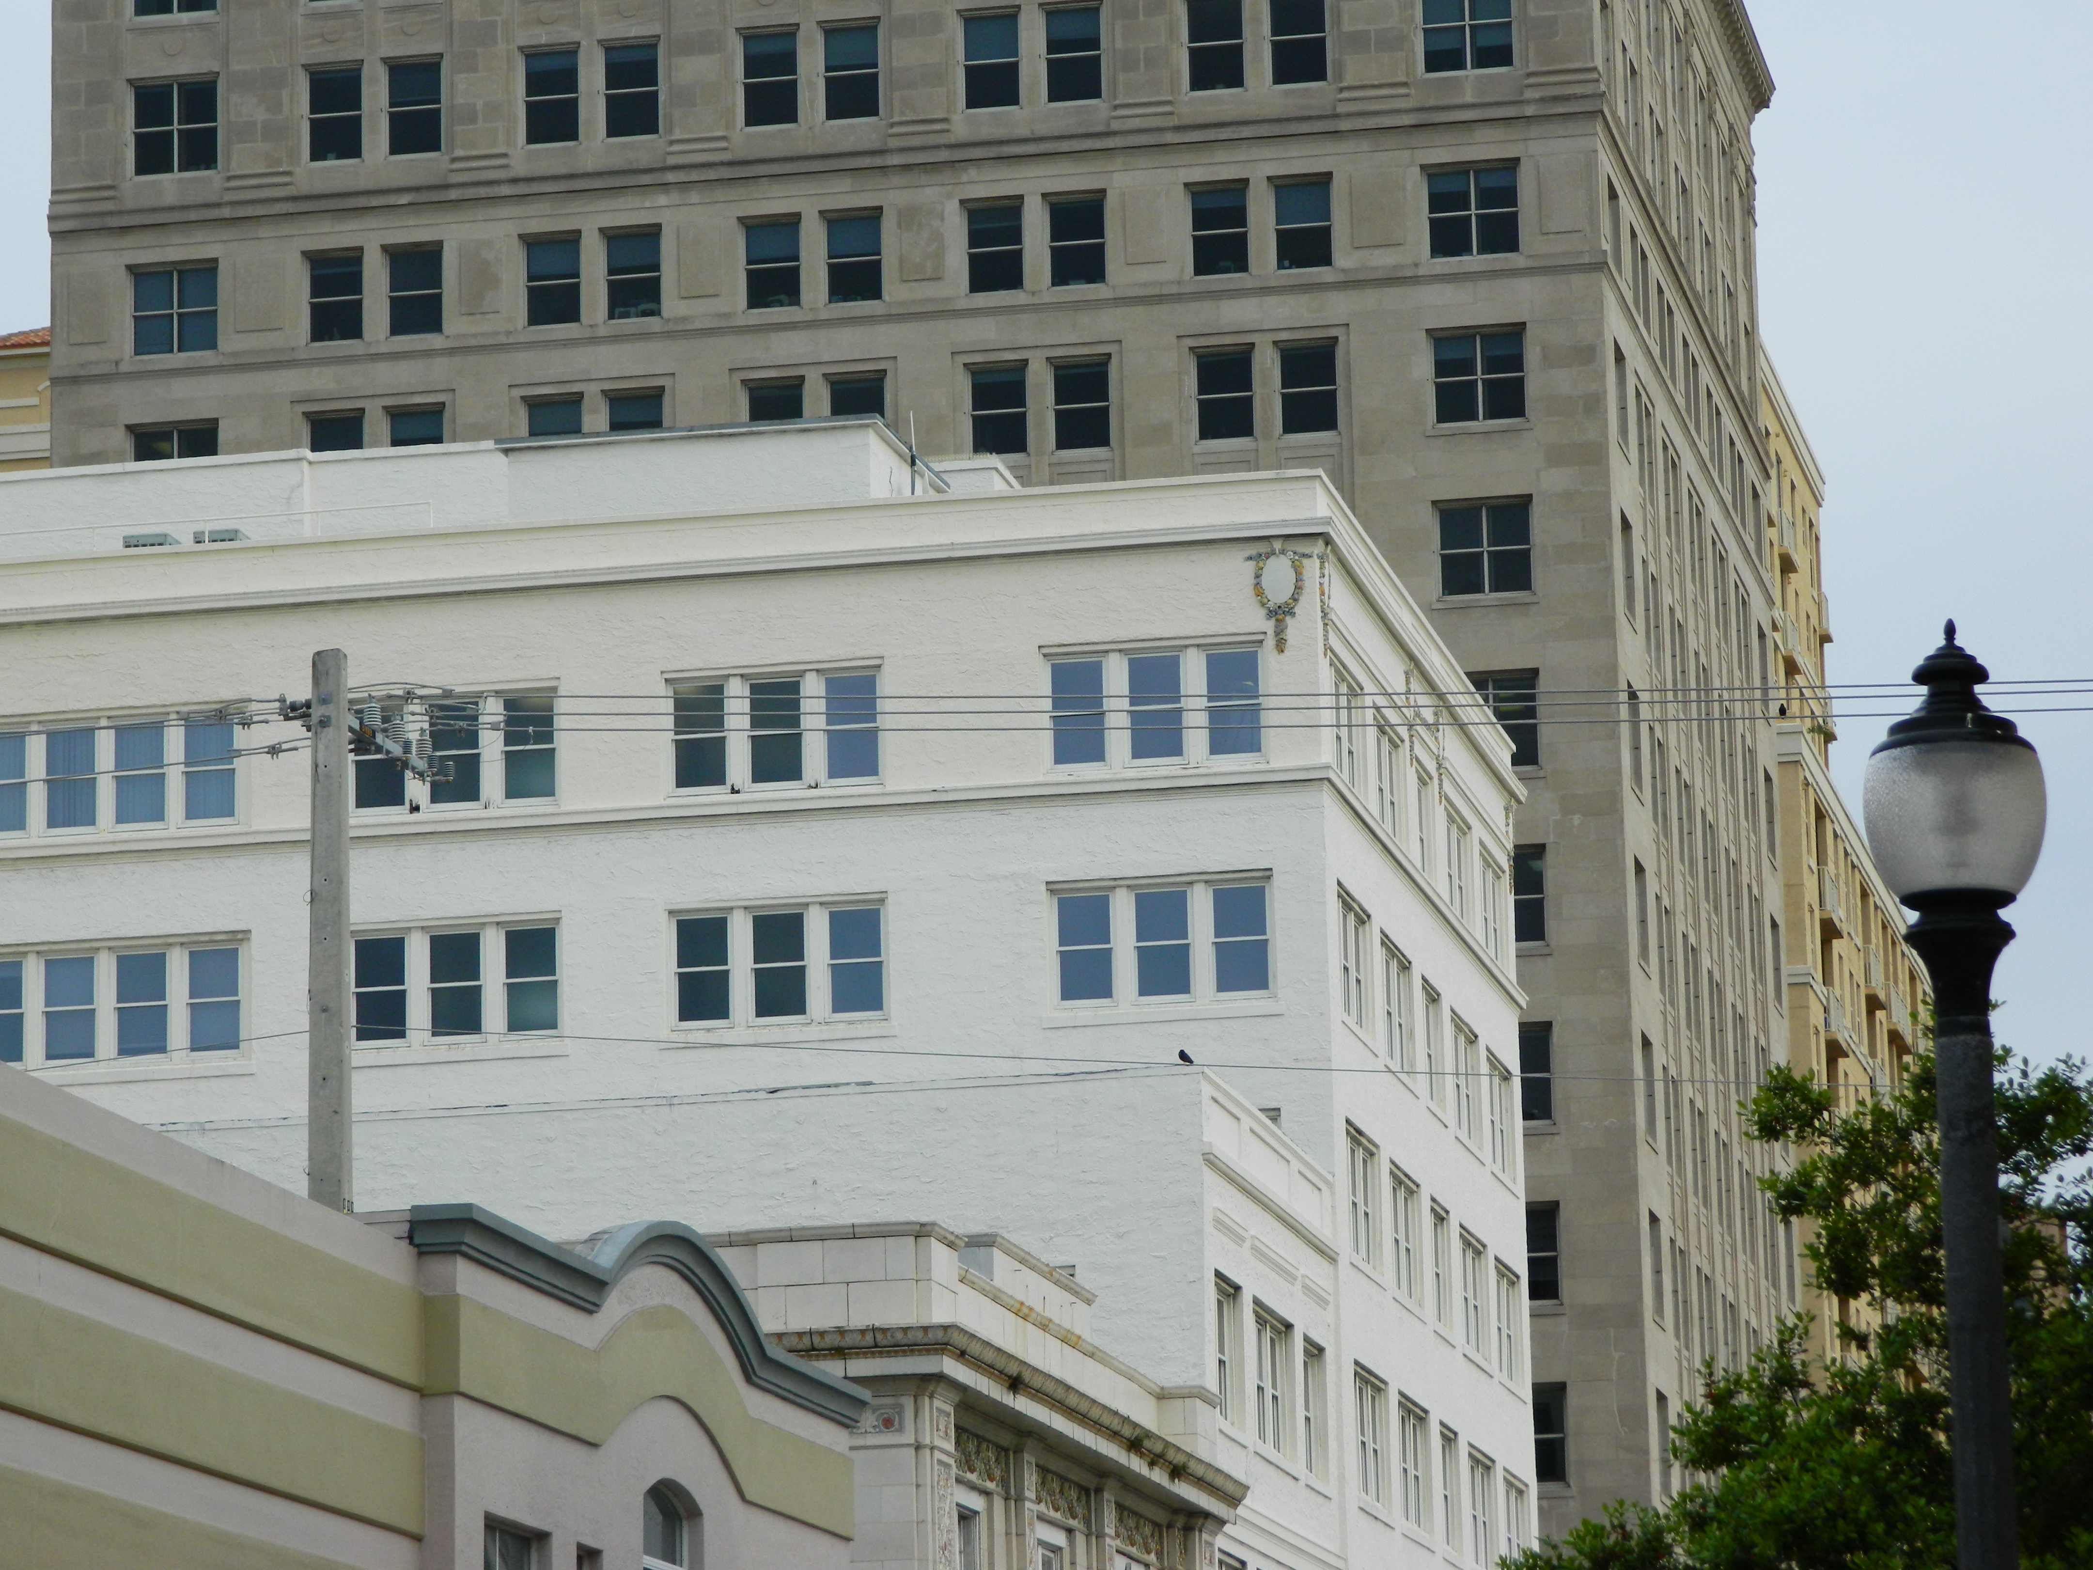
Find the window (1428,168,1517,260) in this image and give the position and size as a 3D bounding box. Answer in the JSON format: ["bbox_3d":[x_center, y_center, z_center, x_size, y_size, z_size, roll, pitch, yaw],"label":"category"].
[{"bbox_3d":[8.354,-11.242,152.996,1.747,1.721,0.200,-4,-11,10],"label":"window"}]

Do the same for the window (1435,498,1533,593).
[{"bbox_3d":[8.467,-4.591,151.013,1.783,1.791,0.200,-4,-11,10],"label":"window"}]

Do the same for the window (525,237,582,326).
[{"bbox_3d":[-9.838,-10.033,155.630,1.117,1.733,0.200,-4,-11,10],"label":"window"}]

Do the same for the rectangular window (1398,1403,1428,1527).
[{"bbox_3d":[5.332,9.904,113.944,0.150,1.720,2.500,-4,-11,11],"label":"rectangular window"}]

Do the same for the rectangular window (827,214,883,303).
[{"bbox_3d":[-3.807,-10.431,154.521,1.087,1.756,0.200,-4,-11,10],"label":"rectangular window"}]

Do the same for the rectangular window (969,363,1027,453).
[{"bbox_3d":[-0.939,-7.313,151.662,1.094,1.684,0.150,-4,-11,11],"label":"rectangular window"}]

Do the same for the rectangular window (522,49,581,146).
[{"bbox_3d":[-9.805,-13.646,154.606,1.070,1.855,0.150,-4,-11,11],"label":"rectangular window"}]

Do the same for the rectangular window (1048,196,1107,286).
[{"bbox_3d":[0.605,-10.610,151.977,1.125,1.685,0.150,-4,-11,11],"label":"rectangular window"}]

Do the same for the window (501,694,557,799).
[{"bbox_3d":[-7.372,-0.541,111.666,0.860,1.600,0.130,-4,-11,11],"label":"window"}]

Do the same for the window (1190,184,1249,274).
[{"bbox_3d":[3.354,-10.643,150.054,1.150,1.820,0.180,-4,-11,11],"label":"window"}]

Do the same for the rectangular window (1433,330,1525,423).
[{"bbox_3d":[8.447,-7.986,152.368,1.738,1.747,0.200,-4,-11,10],"label":"rectangular window"}]

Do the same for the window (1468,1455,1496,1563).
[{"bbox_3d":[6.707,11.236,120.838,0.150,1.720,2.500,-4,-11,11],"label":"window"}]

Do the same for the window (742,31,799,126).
[{"bbox_3d":[-5.734,-14.674,162.220,1.175,1.983,0.150,-4,-11,10],"label":"window"}]

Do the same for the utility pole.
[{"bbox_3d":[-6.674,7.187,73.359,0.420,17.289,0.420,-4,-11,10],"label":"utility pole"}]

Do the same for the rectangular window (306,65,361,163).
[{"bbox_3d":[-14.416,-13.588,157.889,1.147,1.897,0.200,-4,-11,10],"label":"rectangular window"}]

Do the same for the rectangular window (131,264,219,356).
[{"bbox_3d":[-17.631,-9.609,157.773,1.813,1.774,0.200,-4,-11,10],"label":"rectangular window"}]

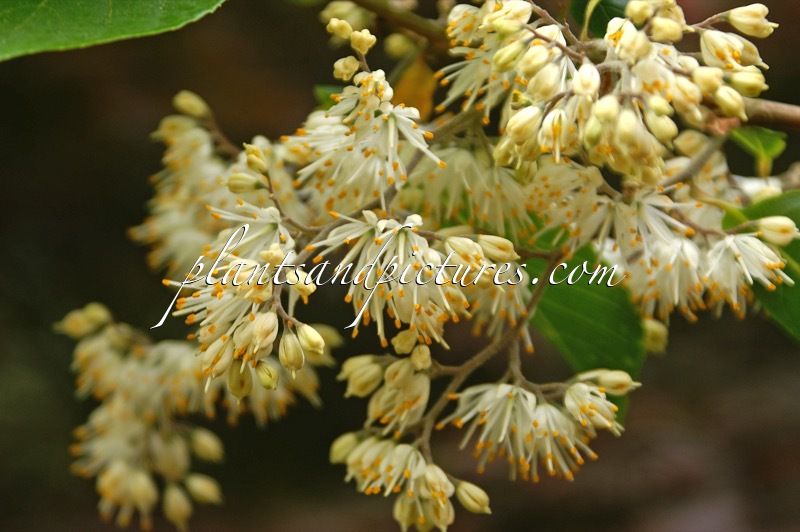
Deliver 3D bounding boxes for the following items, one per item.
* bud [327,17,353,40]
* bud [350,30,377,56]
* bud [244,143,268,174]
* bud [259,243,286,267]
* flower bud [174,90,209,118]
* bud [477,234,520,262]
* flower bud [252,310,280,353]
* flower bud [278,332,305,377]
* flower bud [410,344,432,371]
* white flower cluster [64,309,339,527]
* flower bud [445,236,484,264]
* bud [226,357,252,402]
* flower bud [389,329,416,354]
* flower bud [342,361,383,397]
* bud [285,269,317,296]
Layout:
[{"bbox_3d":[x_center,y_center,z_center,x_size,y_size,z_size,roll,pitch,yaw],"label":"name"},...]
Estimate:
[{"bbox_3d":[-0.019,-0.077,0.750,0.009,0.006,0.006,35,0,-12],"label":"bud"},{"bbox_3d":[-0.008,-0.048,0.497,0.005,0.005,0.006,0,-28,-7],"label":"bud"},{"bbox_3d":[-0.031,-0.023,0.508,0.004,0.008,0.004,-35,9,0],"label":"bud"},{"bbox_3d":[-0.027,-0.002,0.500,0.007,0.005,0.005,-15,0,-33],"label":"bud"},{"bbox_3d":[-0.073,-0.056,0.810,0.013,0.008,0.008,27,0,-6],"label":"flower bud"},{"bbox_3d":[0.021,-0.004,0.505,0.010,0.005,0.005,24,0,6],"label":"bud"},{"bbox_3d":[-0.029,0.014,0.496,0.005,0.010,0.005,23,-12,0],"label":"flower bud"},{"bbox_3d":[-0.023,0.019,0.500,0.005,0.010,0.005,-6,-9,0],"label":"flower bud"},{"bbox_3d":[0.005,0.020,0.512,0.005,0.005,0.007,0,31,-3],"label":"flower bud"},{"bbox_3d":[-0.050,0.037,0.575,0.067,0.053,0.050,0,10,0],"label":"white flower cluster"},{"bbox_3d":[0.014,-0.003,0.500,0.009,0.006,0.006,29,0,18],"label":"flower bud"},{"bbox_3d":[-0.035,0.024,0.503,0.005,0.010,0.005,4,-6,0],"label":"bud"},{"bbox_3d":[0.001,0.017,0.515,0.005,0.005,0.007,0,21,34],"label":"flower bud"},{"bbox_3d":[-0.008,0.025,0.515,0.010,0.006,0.006,-43,0,-9],"label":"flower bud"},{"bbox_3d":[-0.021,0.004,0.495,0.008,0.005,0.005,41,0,11],"label":"bud"}]

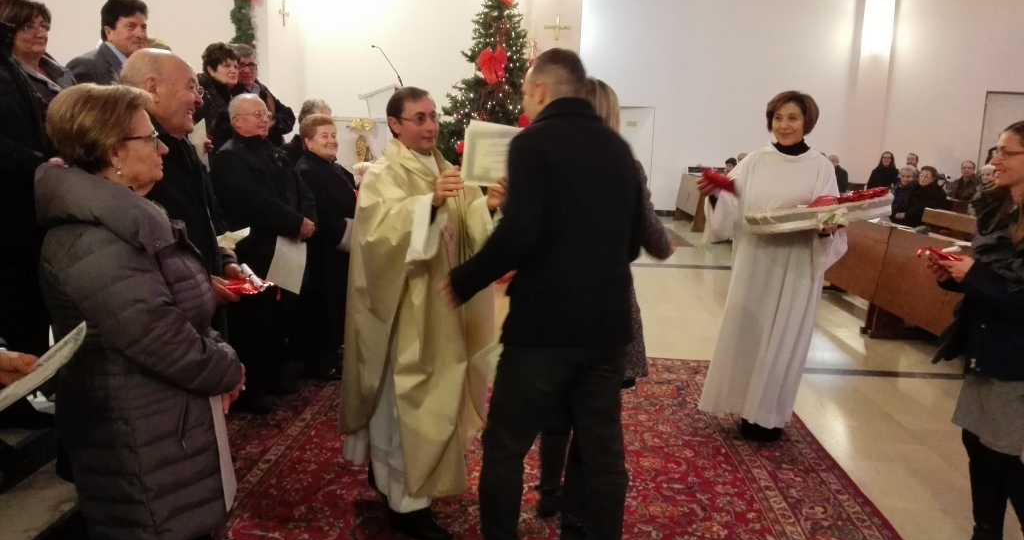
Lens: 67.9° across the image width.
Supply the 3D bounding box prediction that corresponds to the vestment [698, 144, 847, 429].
[{"bbox_3d":[1.292,0.081,3.755,0.700,1.360,0.500,6,11,23],"label":"vestment"}]

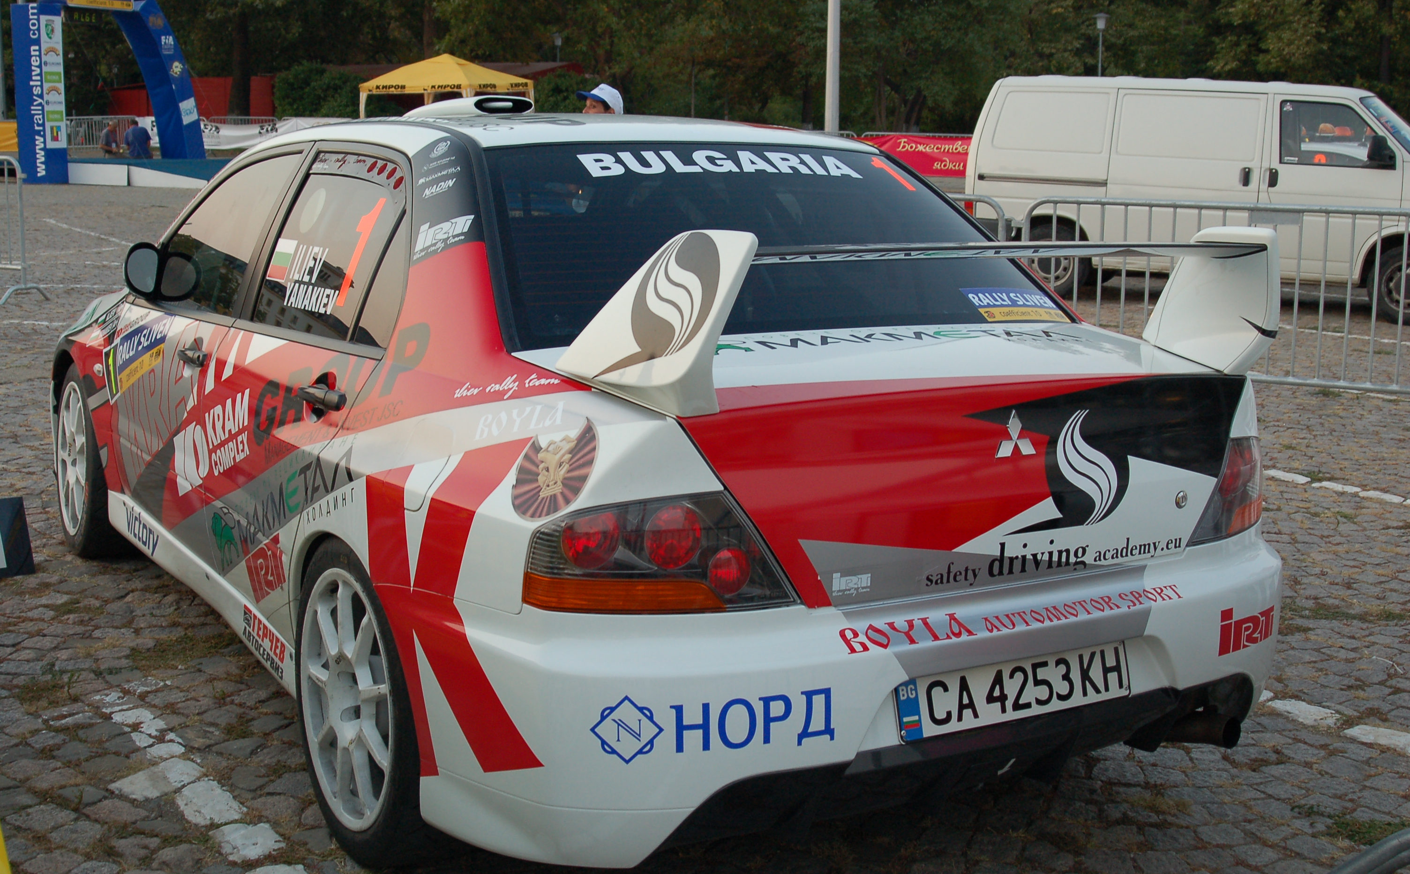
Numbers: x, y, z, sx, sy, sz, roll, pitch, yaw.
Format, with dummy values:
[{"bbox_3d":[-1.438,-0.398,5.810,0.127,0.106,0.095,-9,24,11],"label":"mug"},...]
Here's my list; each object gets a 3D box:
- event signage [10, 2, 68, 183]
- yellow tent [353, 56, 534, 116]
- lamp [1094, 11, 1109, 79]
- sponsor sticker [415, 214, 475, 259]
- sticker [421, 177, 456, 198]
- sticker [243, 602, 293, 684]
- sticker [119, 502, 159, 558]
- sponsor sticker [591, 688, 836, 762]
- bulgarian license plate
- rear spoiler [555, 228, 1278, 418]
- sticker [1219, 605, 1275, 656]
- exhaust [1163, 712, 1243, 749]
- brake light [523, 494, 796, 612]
[{"bbox_3d":[-13.953,-7.154,34.467,0.950,3.700,0.550,9,13,37],"label":"event signage"},{"bbox_3d":[-6.242,-7.788,40.041,3.000,3.000,3.000,6,11,23],"label":"yellow tent"},{"bbox_3d":[11.530,-10.008,48.429,0.500,4.800,0.500,1,10,0],"label":"lamp"},{"bbox_3d":[-0.497,-0.382,3.123,0.163,0.065,0.012,-8,-28,40],"label":"sponsor sticker"},{"bbox_3d":[-0.533,-0.499,3.287,0.090,0.032,0.008,-5,-22,33],"label":"sticker"},{"bbox_3d":[-0.969,0.450,3.607,0.010,0.088,0.335,-4,11,-31],"label":"sticker"},{"bbox_3d":[-1.583,0.257,4.601,0.010,0.080,0.400,-4,11,-31],"label":"sticker"},{"bbox_3d":[0.021,0.435,2.502,0.392,0.109,0.030,-1,11,-16],"label":"sponsor sticker"},{"bbox_3d":[0.529,0.420,2.772,0.520,0.110,0.012,-4,-3,-31],"label":"bulgarian license plate"},{"bbox_3d":[0.436,-0.222,2.846,1.330,0.285,0.430,-4,11,-31],"label":"rear spoiler"},{"bbox_3d":[1.026,0.353,3.097,0.215,0.091,0.014,-8,14,-44],"label":"sticker"},{"bbox_3d":[0.946,0.558,3.155,0.068,0.068,0.185,-4,2,-31],"label":"exhaust"},{"bbox_3d":[-0.068,0.165,2.524,0.417,0.190,0.141,-2,10,-18],"label":"brake light"}]

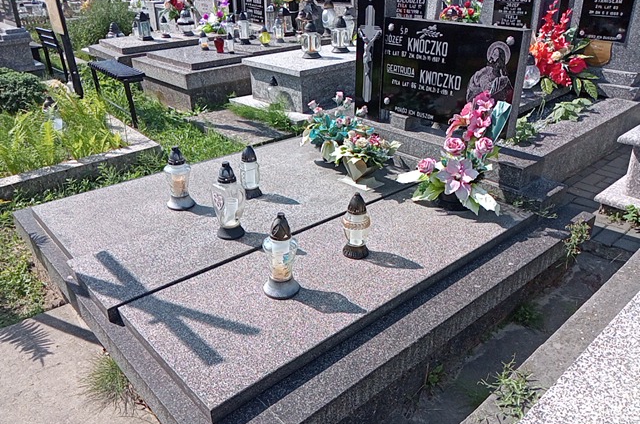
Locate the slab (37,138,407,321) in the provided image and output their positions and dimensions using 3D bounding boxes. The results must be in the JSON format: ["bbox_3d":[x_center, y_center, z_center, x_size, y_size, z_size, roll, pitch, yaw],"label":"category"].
[{"bbox_3d":[-0.427,-0.083,2.795,1.823,0.057,1.075,-22,34,-36],"label":"slab"}]

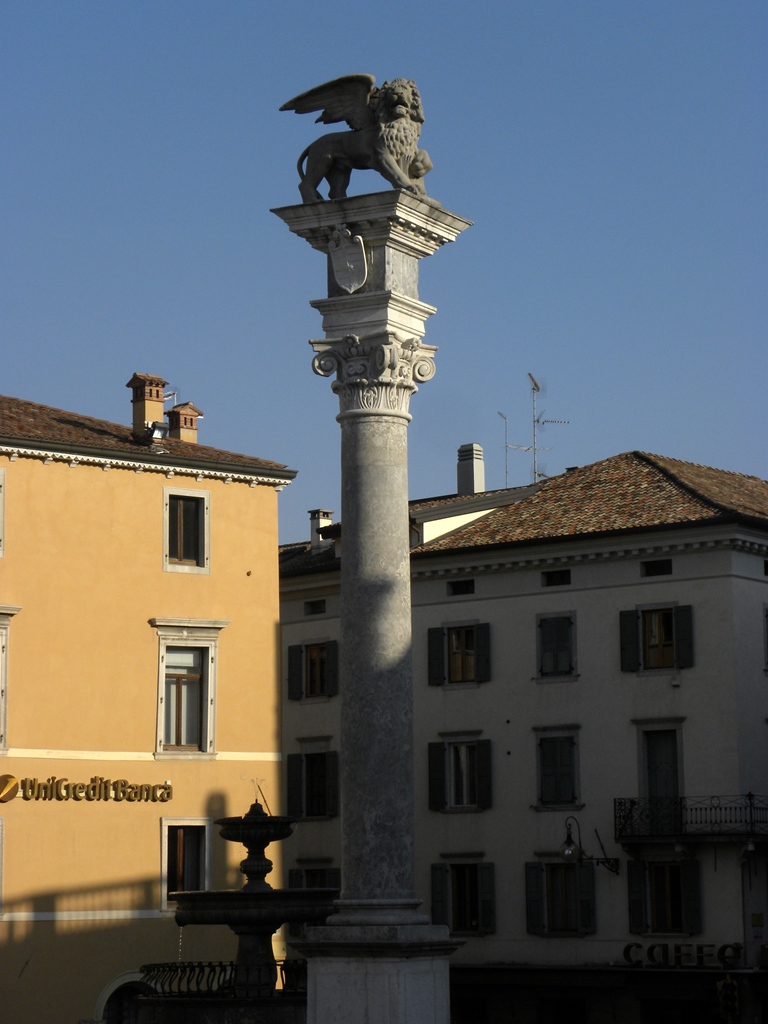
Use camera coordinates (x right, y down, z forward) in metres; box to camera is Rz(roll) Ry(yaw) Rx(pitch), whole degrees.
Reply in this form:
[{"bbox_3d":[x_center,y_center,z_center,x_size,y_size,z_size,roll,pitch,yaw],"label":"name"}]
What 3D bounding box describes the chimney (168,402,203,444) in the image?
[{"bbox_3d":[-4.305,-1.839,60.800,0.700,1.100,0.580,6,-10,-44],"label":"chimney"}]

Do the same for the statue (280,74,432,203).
[{"bbox_3d":[-0.330,-4.971,38.442,1.920,1.820,0.870,-5,-9,30],"label":"statue"}]

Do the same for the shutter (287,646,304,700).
[{"bbox_3d":[-2.587,4.670,81.851,0.055,1.544,0.550,5,-10,-37],"label":"shutter"}]

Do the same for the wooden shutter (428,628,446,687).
[{"bbox_3d":[1.388,3.846,74.850,0.540,1.520,0.050,-7,-10,42],"label":"wooden shutter"}]

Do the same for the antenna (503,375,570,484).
[{"bbox_3d":[4.259,-2.291,79.000,1.850,3.300,1.200,-1,-7,0],"label":"antenna"}]

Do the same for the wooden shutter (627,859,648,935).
[{"bbox_3d":[6.023,9.137,66.641,0.520,1.700,0.045,-7,-10,41],"label":"wooden shutter"}]

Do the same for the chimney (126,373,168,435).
[{"bbox_3d":[-5.165,-2.317,61.300,0.660,1.400,0.630,6,-10,-43],"label":"chimney"}]

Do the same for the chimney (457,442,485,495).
[{"bbox_3d":[2.620,-1.265,84.610,0.620,1.620,0.520,-7,-10,39],"label":"chimney"}]

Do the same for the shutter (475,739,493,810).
[{"bbox_3d":[2.686,7.042,75.509,0.519,1.822,0.055,-7,-10,39],"label":"shutter"}]

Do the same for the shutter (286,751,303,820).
[{"bbox_3d":[-2.585,7.951,81.451,0.055,1.840,0.550,5,-10,-37],"label":"shutter"}]

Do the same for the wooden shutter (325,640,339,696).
[{"bbox_3d":[-1.500,4.469,80.453,0.055,1.556,0.550,5,-10,-37],"label":"wooden shutter"}]

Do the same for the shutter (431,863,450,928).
[{"bbox_3d":[1.463,10.165,74.024,0.540,1.820,0.050,-7,-10,42],"label":"shutter"}]

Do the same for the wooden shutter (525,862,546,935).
[{"bbox_3d":[3.970,10.171,74.041,0.531,1.847,0.055,-7,-10,39],"label":"wooden shutter"}]

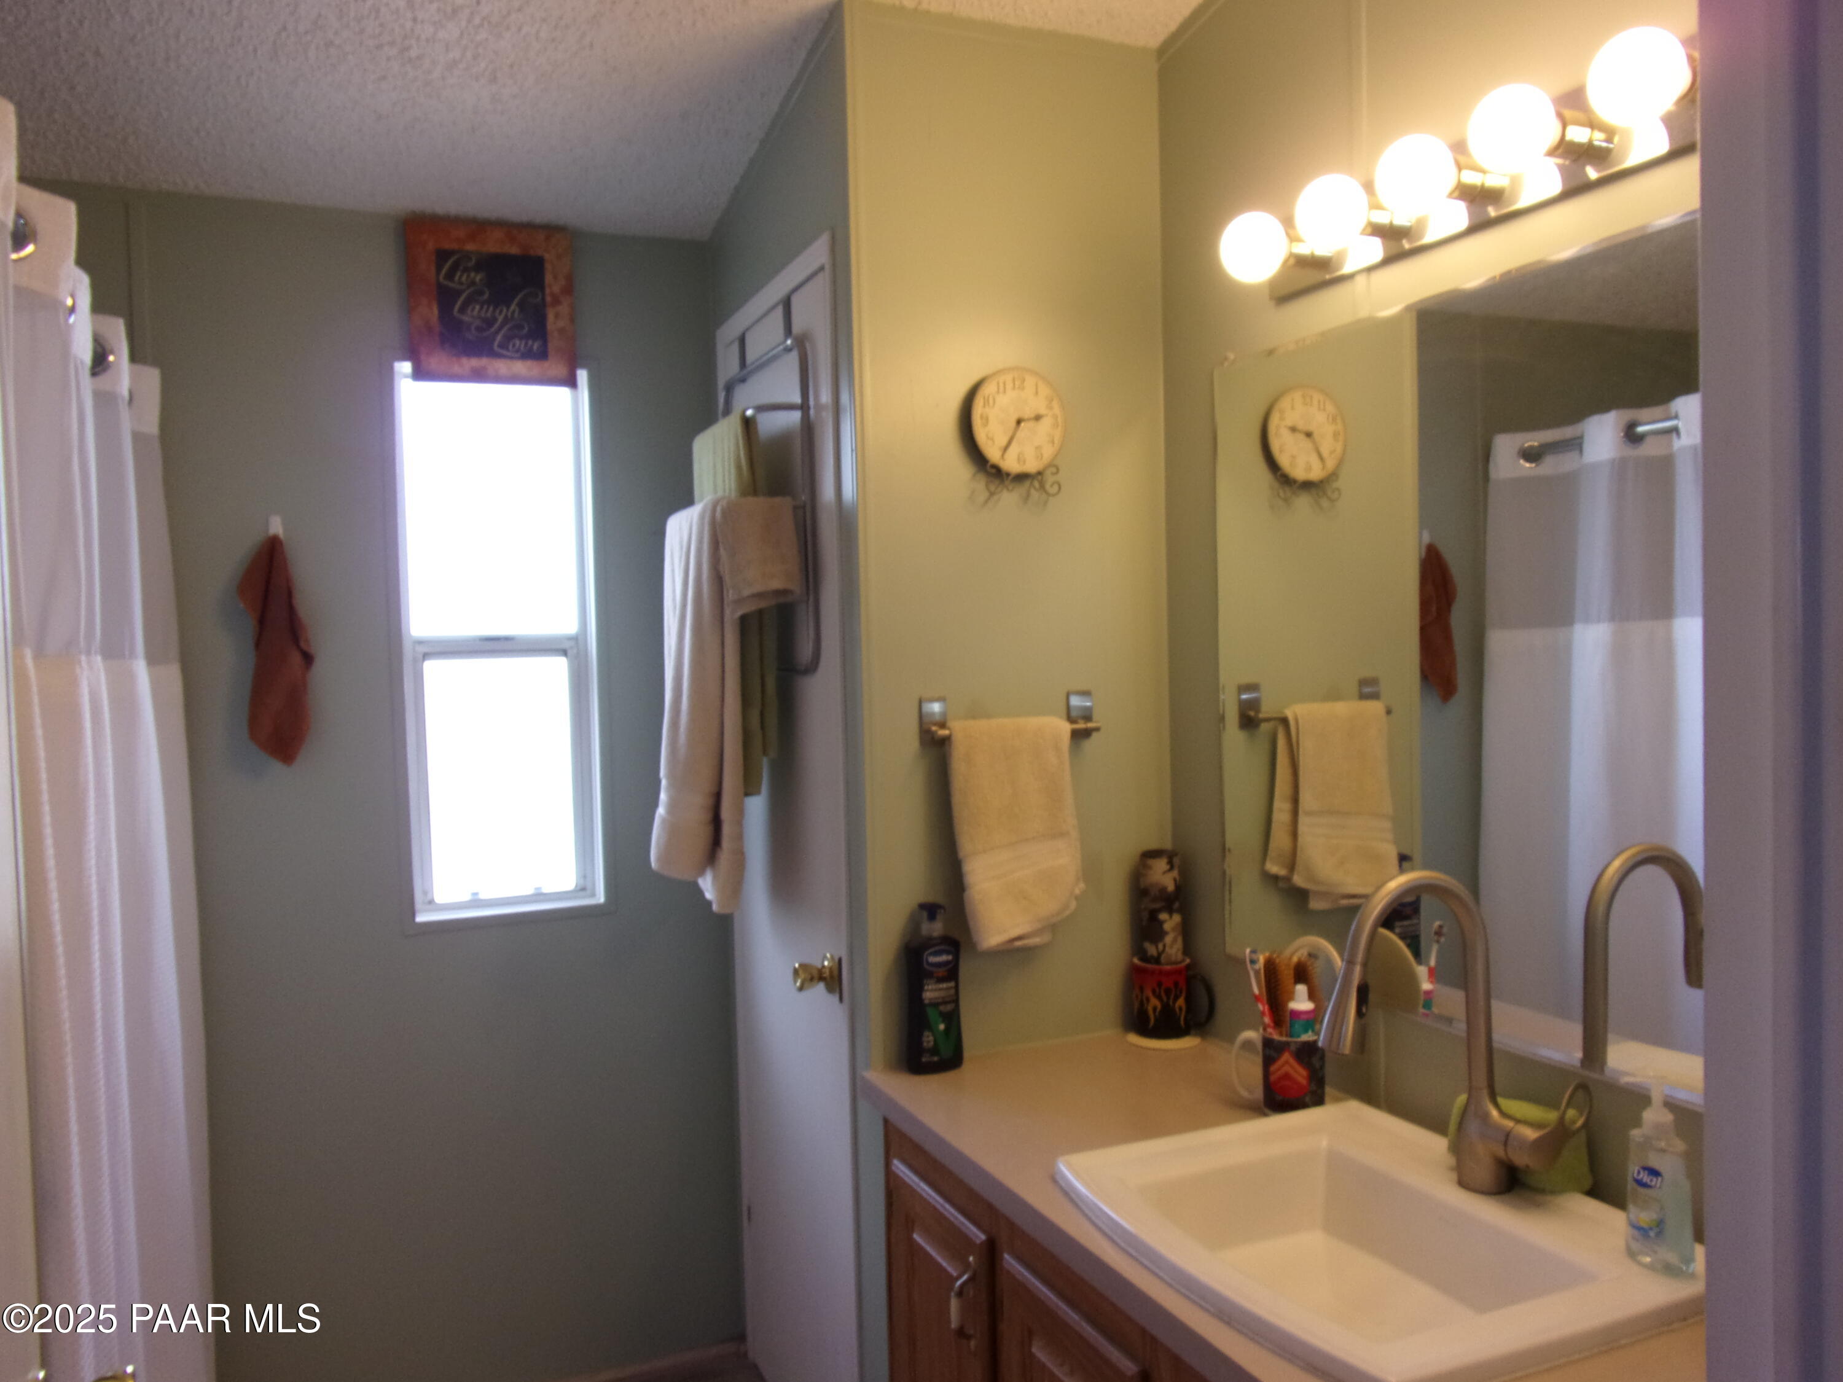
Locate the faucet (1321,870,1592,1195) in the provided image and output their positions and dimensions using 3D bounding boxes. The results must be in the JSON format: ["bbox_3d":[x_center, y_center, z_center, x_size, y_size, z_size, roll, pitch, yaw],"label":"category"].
[{"bbox_3d":[0.554,0.367,1.310,0.240,0.352,0.155,-2,2,-26],"label":"faucet"}]

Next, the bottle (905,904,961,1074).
[{"bbox_3d":[0.017,0.412,1.785,0.082,0.230,0.050,-2,2,-25],"label":"bottle"}]

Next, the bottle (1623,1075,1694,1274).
[{"bbox_3d":[0.669,0.435,1.160,0.046,0.164,0.061,-2,2,-25],"label":"bottle"}]

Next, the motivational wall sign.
[{"bbox_3d":[-0.742,-0.669,2.220,0.272,0.274,0.025,-2,2,-26],"label":"motivational wall sign"}]

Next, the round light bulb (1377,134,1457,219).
[{"bbox_3d":[0.525,-0.547,1.357,0.090,0.086,0.086,-1,2,0],"label":"round light bulb"}]

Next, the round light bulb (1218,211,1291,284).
[{"bbox_3d":[0.414,-0.552,1.593,0.090,0.086,0.086,-1,2,0],"label":"round light bulb"}]

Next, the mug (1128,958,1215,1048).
[{"bbox_3d":[0.395,0.482,1.998,0.124,0.112,0.088,-1,2,10],"label":"mug"}]

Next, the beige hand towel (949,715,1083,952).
[{"bbox_3d":[0.132,0.199,1.825,0.206,0.318,0.065,-2,2,-25],"label":"beige hand towel"}]

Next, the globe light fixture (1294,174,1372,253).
[{"bbox_3d":[0.488,-0.567,1.520,0.082,0.082,0.082,-1,2,0],"label":"globe light fixture"}]

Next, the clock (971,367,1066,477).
[{"bbox_3d":[0.139,-0.400,1.911,0.160,0.160,0.036,-2,2,-26],"label":"clock"}]

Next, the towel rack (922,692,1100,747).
[{"bbox_3d":[0.140,0.040,1.839,0.279,0.070,0.055,-2,2,-25],"label":"towel rack"}]

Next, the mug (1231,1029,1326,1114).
[{"bbox_3d":[0.468,0.499,1.682,0.119,0.102,0.080,-1,2,16],"label":"mug"}]

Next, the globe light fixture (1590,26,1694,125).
[{"bbox_3d":[0.633,-0.542,1.127,0.090,0.086,0.086,-2,2,-25],"label":"globe light fixture"}]

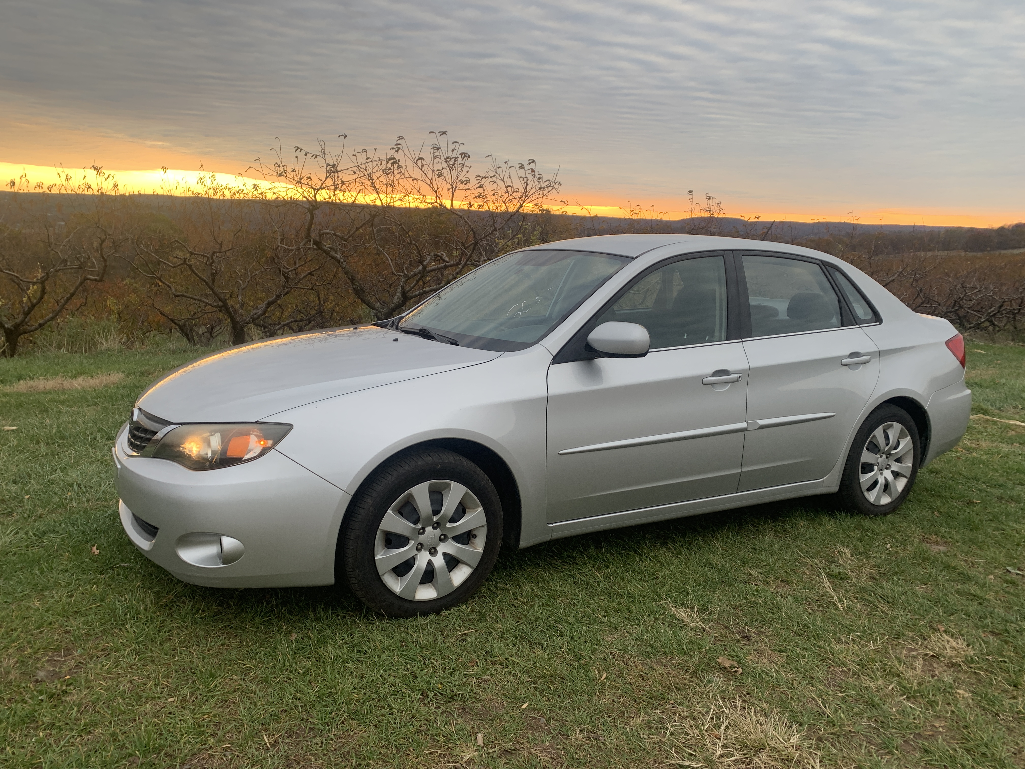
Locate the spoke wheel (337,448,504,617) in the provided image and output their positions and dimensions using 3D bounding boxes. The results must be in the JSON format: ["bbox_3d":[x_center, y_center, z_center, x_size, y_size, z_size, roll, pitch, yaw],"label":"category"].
[{"bbox_3d":[-0.332,0.555,2.887,0.625,0.625,0.210,-4,10,-30],"label":"spoke wheel"}]

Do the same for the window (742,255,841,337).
[{"bbox_3d":[1.344,-0.426,3.723,0.610,0.390,0.040,-4,-12,-29],"label":"window"}]

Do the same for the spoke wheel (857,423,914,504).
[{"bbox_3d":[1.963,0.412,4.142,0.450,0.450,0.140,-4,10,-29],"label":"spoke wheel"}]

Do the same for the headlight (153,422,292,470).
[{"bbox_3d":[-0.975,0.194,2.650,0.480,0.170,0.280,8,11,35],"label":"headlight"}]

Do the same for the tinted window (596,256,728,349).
[{"bbox_3d":[0.650,-0.357,3.333,0.780,0.430,0.040,-4,-12,-29],"label":"tinted window"}]

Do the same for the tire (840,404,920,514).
[{"bbox_3d":[1.948,0.408,4.168,0.625,0.625,0.210,-4,10,-29],"label":"tire"}]

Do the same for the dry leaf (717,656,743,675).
[{"bbox_3d":[0.717,0.929,2.538,0.065,0.030,0.095,-4,10,-29],"label":"dry leaf"}]

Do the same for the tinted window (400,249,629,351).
[{"bbox_3d":[-0.087,-0.426,3.729,0.850,0.100,1.350,-36,24,-20],"label":"tinted window"}]

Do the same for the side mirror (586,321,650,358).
[{"bbox_3d":[0.412,-0.177,3.032,0.160,0.145,0.200,-4,10,-29],"label":"side mirror"}]

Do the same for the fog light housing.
[{"bbox_3d":[-1.018,0.555,2.612,0.280,0.120,0.120,8,11,35],"label":"fog light housing"}]

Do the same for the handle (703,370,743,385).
[{"bbox_3d":[0.922,-0.029,3.351,0.235,0.045,0.050,-4,10,-29],"label":"handle"}]

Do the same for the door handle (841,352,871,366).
[{"bbox_3d":[1.690,-0.121,3.781,0.225,0.045,0.050,-4,10,-29],"label":"door handle"}]

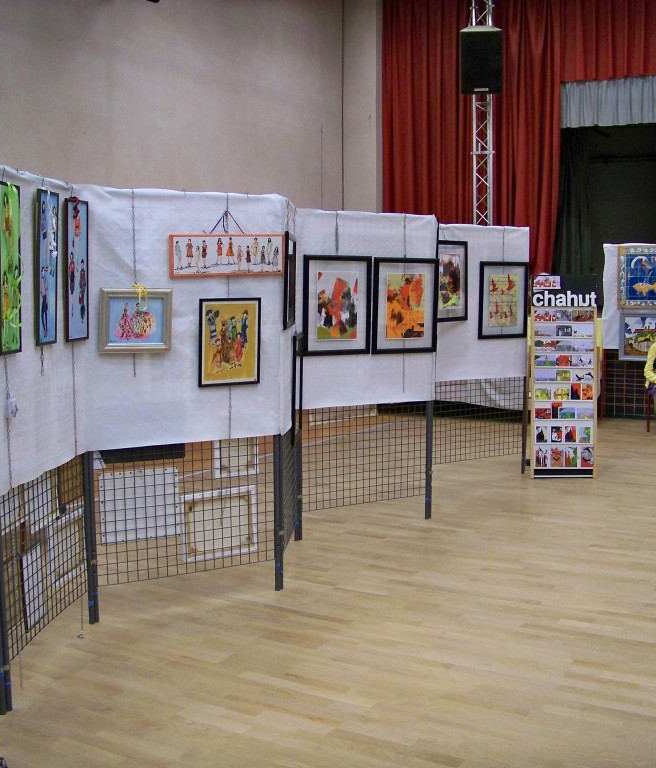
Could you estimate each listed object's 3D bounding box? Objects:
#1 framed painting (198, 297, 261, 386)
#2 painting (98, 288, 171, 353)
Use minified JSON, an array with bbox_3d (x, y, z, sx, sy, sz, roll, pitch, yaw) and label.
[{"bbox_3d":[-0.475,-0.204,4.752,0.334,0.422,0.025,-4,6,-32],"label":"framed painting"},{"bbox_3d":[-0.882,-0.290,4.475,0.350,0.293,0.030,-4,6,-32],"label":"painting"}]

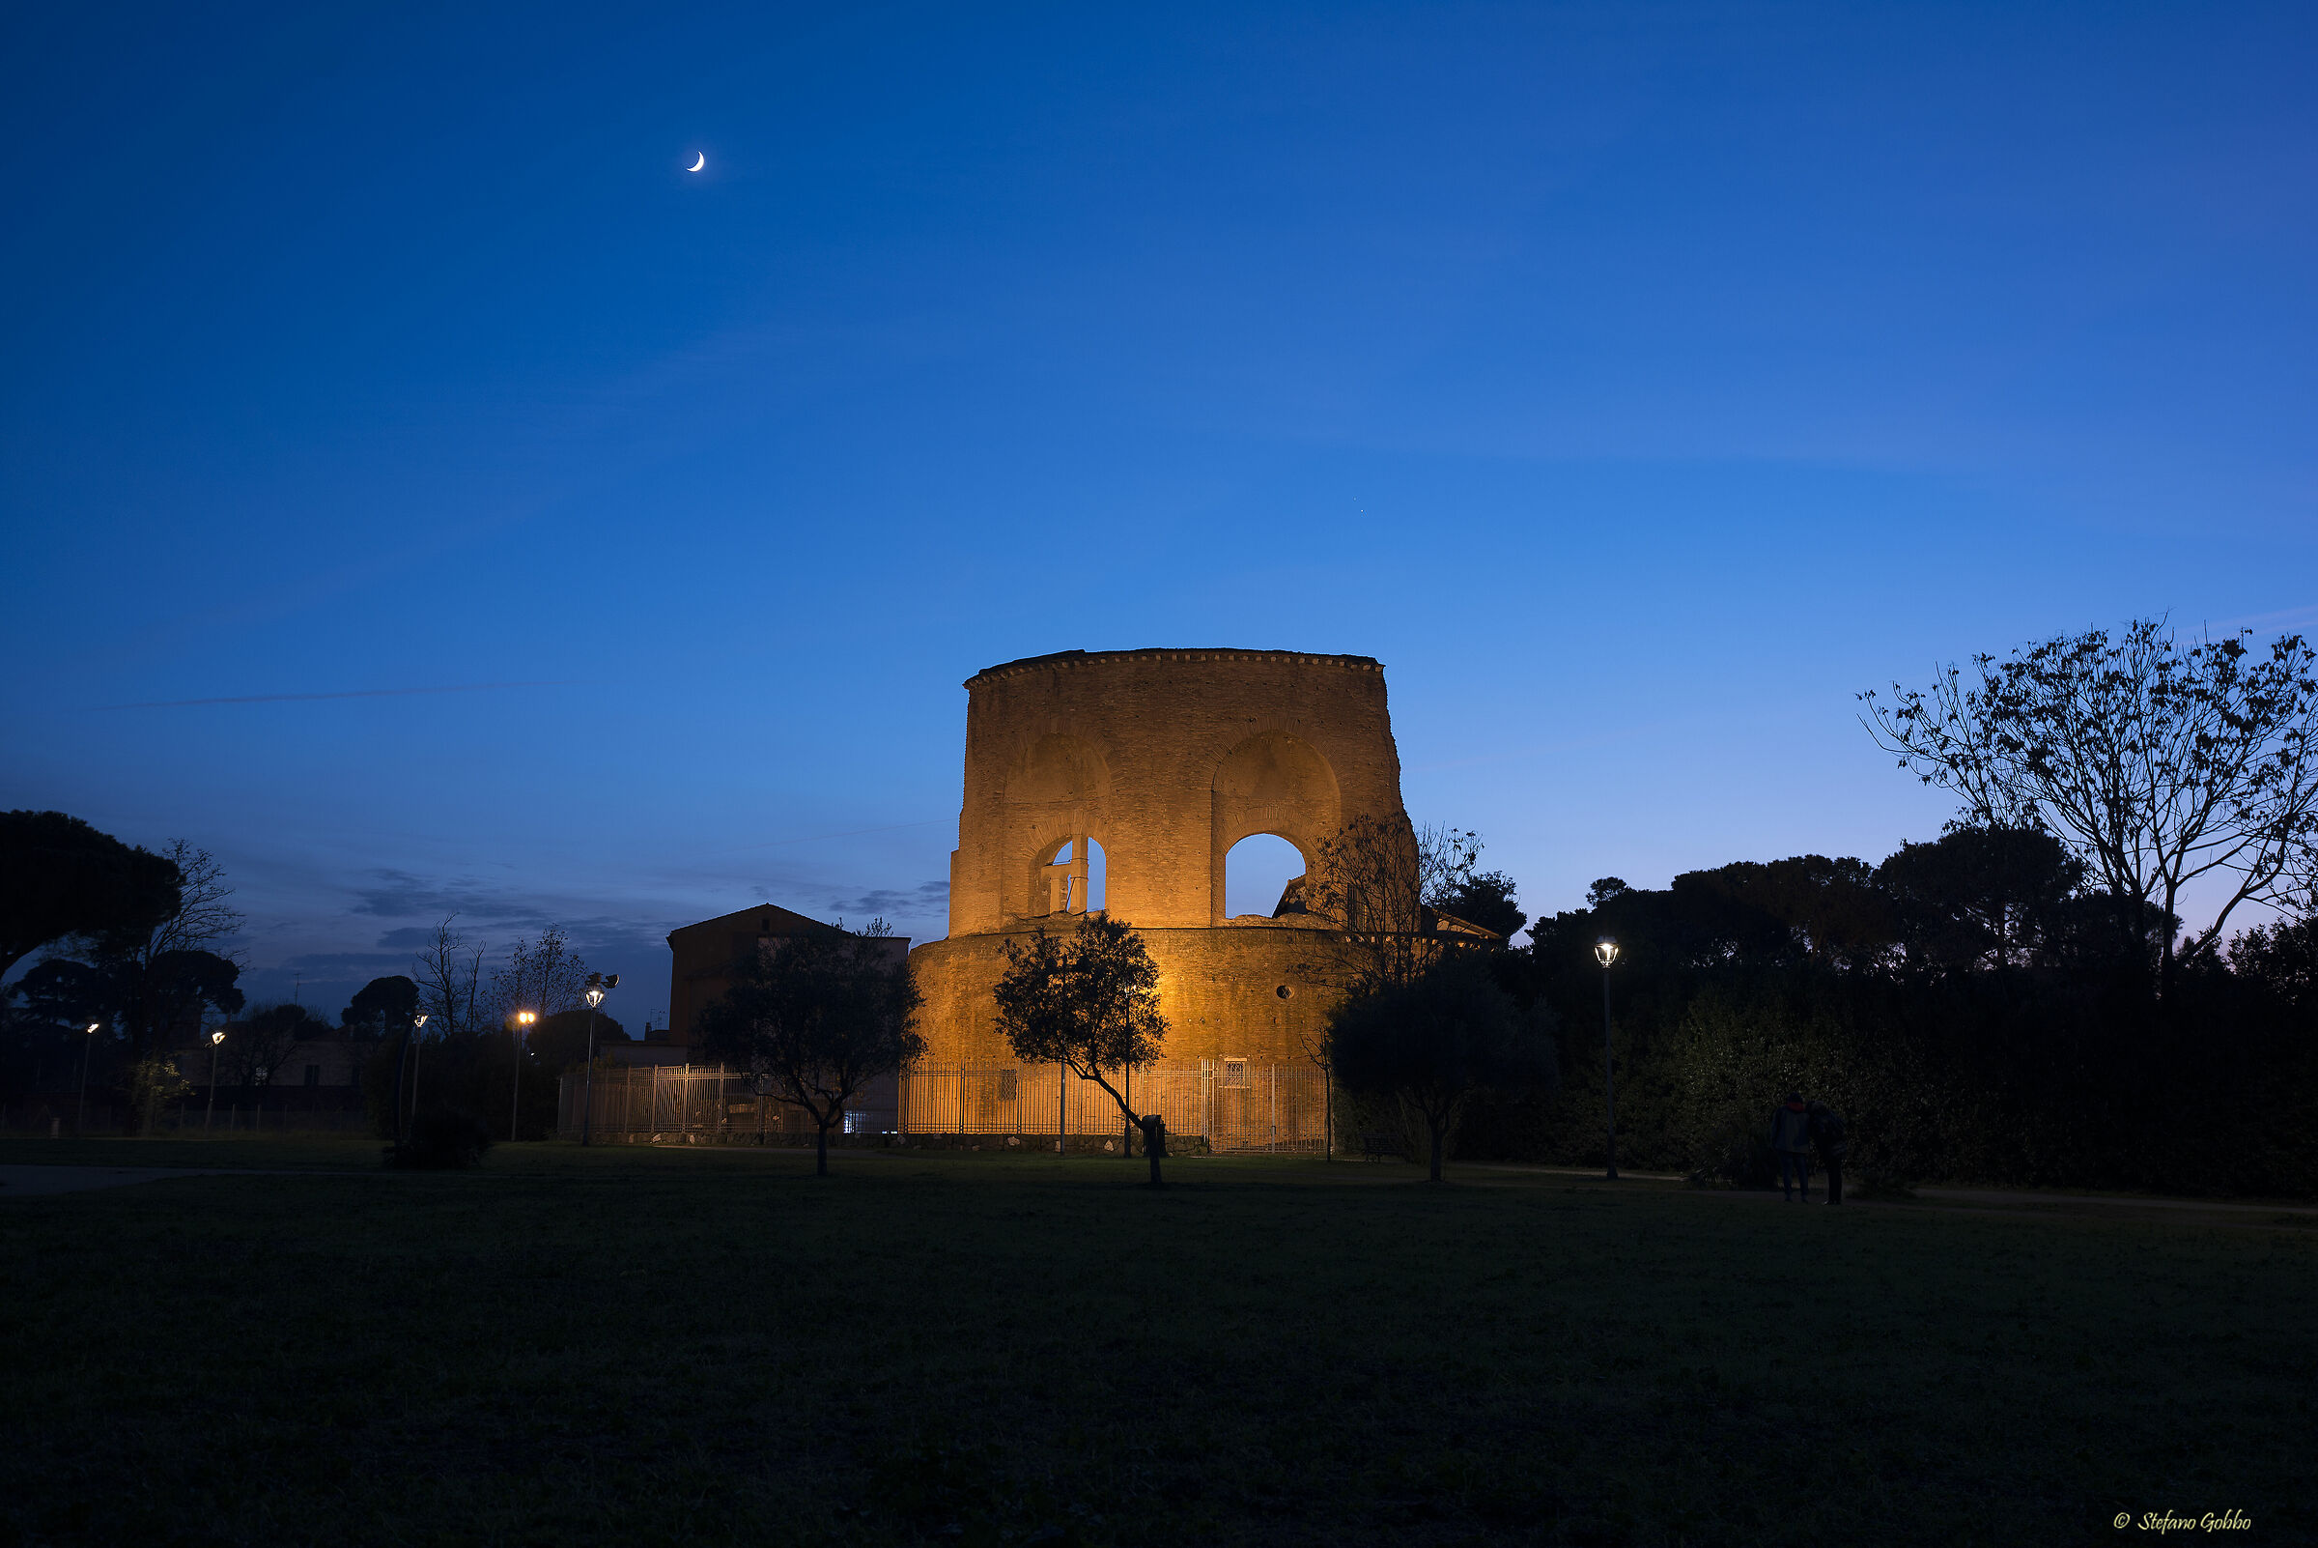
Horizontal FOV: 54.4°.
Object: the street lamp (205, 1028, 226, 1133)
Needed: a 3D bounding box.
[{"bbox_3d":[-44.379,14.440,106.024,0.520,4.896,0.520,0,-8,0],"label":"street lamp"}]

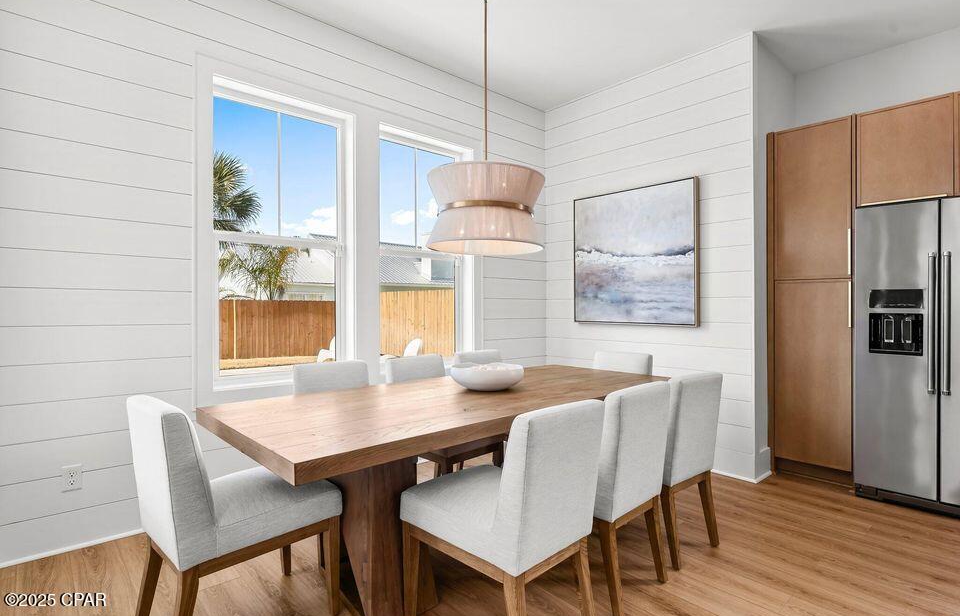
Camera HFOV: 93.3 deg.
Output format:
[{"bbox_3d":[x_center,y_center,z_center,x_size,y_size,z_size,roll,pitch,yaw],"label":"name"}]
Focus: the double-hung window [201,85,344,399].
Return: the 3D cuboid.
[{"bbox_3d":[-1.262,-0.435,2.910,0.880,1.790,0.090,0,0,-40],"label":"double-hung window"}]

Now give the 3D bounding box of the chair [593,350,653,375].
[{"bbox_3d":[0.800,0.735,3.010,0.590,0.850,0.425,0,0,-42],"label":"chair"}]

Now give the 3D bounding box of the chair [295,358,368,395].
[{"bbox_3d":[-0.700,0.735,2.510,0.425,0.850,0.590,0,0,-44],"label":"chair"}]

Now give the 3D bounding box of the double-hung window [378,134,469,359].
[{"bbox_3d":[-0.450,-0.435,3.590,0.880,1.790,0.090,0,0,-40],"label":"double-hung window"}]

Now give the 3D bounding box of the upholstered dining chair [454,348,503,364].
[{"bbox_3d":[0.186,0.735,3.140,0.425,0.850,0.590,0,0,-44],"label":"upholstered dining chair"}]

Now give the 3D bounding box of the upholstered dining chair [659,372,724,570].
[{"bbox_3d":[0.807,0.735,2.260,0.425,0.850,0.590,0,0,-44],"label":"upholstered dining chair"}]

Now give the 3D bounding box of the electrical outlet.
[{"bbox_3d":[-1.972,0.826,2.196,0.074,0.118,0.010,0,0,-40],"label":"electrical outlet"}]

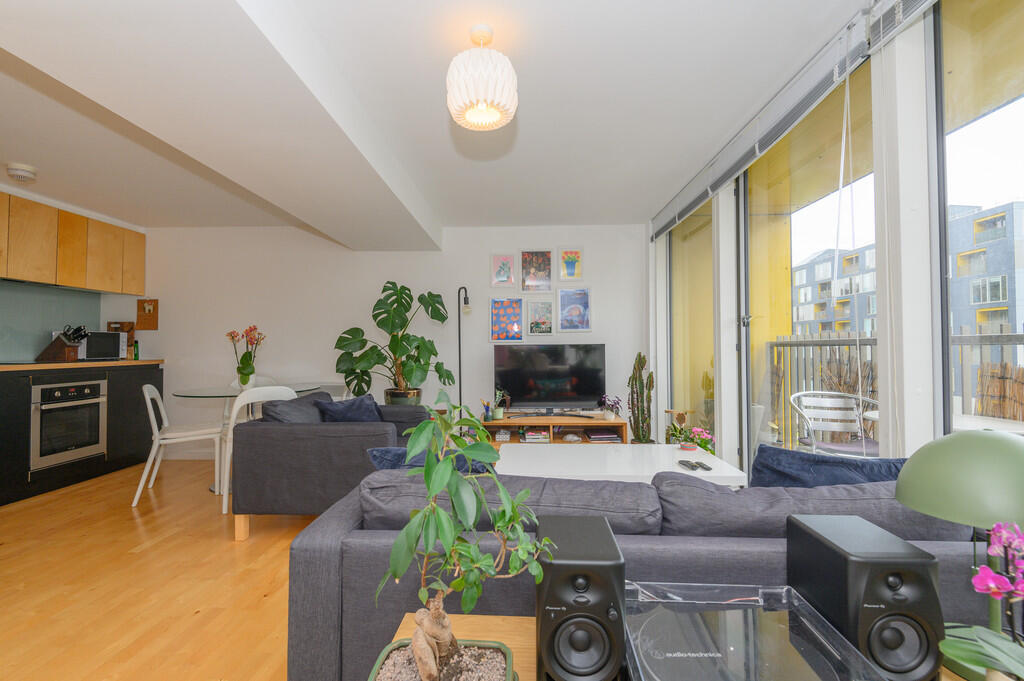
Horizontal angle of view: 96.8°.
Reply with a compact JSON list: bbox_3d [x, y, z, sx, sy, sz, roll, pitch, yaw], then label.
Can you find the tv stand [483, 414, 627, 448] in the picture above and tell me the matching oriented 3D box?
[{"bbox_3d":[0.350,0.887,3.885,1.140,0.440,0.550,0,-1,2],"label":"tv stand"}]

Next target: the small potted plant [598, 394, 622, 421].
[{"bbox_3d":[0.823,0.560,3.800,0.195,0.215,0.170,0,-1,2],"label":"small potted plant"}]

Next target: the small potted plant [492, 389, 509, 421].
[{"bbox_3d":[-0.092,0.537,3.825,0.140,0.265,0.130,0,-1,2],"label":"small potted plant"}]

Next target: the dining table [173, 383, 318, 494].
[{"bbox_3d":[-2.063,0.753,3.568,1.000,0.720,1.000,0,-1,2],"label":"dining table"}]

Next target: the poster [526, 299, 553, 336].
[{"bbox_3d":[0.269,-0.206,4.244,0.230,0.320,0.025,0,-1,2],"label":"poster"}]

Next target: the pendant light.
[{"bbox_3d":[-0.109,-0.981,1.673,0.258,0.315,0.258,0,-1,2],"label":"pendant light"}]

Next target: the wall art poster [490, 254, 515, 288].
[{"bbox_3d":[-0.086,-0.647,4.267,0.235,0.320,0.020,0,-1,2],"label":"wall art poster"}]

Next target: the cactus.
[{"bbox_3d":[1.094,0.600,3.841,0.220,1.000,0.220,0,-1,2],"label":"cactus"}]

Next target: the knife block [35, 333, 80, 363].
[{"bbox_3d":[-3.607,0.067,3.606,0.250,0.225,0.100,0,-1,2],"label":"knife block"}]

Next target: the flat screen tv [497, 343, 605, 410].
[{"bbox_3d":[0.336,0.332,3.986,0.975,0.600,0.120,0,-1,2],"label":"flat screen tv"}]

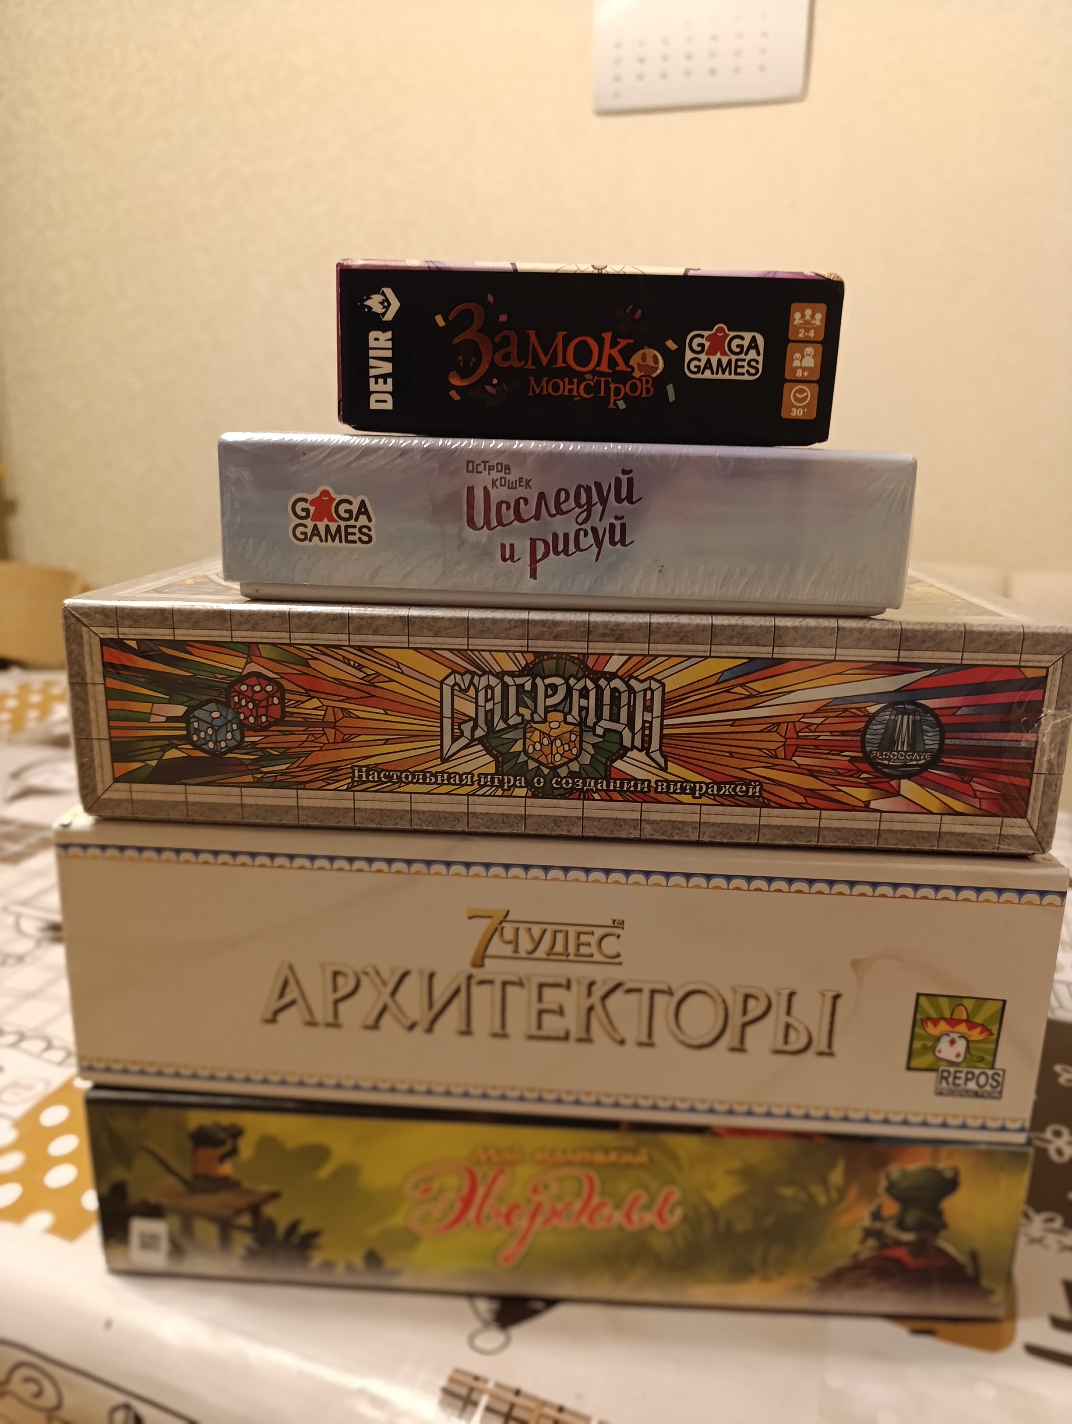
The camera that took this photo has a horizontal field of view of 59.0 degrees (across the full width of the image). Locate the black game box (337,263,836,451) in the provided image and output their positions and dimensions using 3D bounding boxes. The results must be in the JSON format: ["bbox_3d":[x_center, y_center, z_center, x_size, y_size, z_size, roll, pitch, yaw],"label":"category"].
[{"bbox_3d":[0.014,-0.111,0.310,0.139,0.045,0.097,1,15,-2],"label":"black game box"}]

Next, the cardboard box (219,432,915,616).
[{"bbox_3d":[0.008,-0.069,0.329,0.189,0.045,0.142,1,15,-1],"label":"cardboard box"}]

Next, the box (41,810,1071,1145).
[{"bbox_3d":[0.008,0.053,0.361,0.278,0.083,0.192,2,15,3],"label":"box"}]

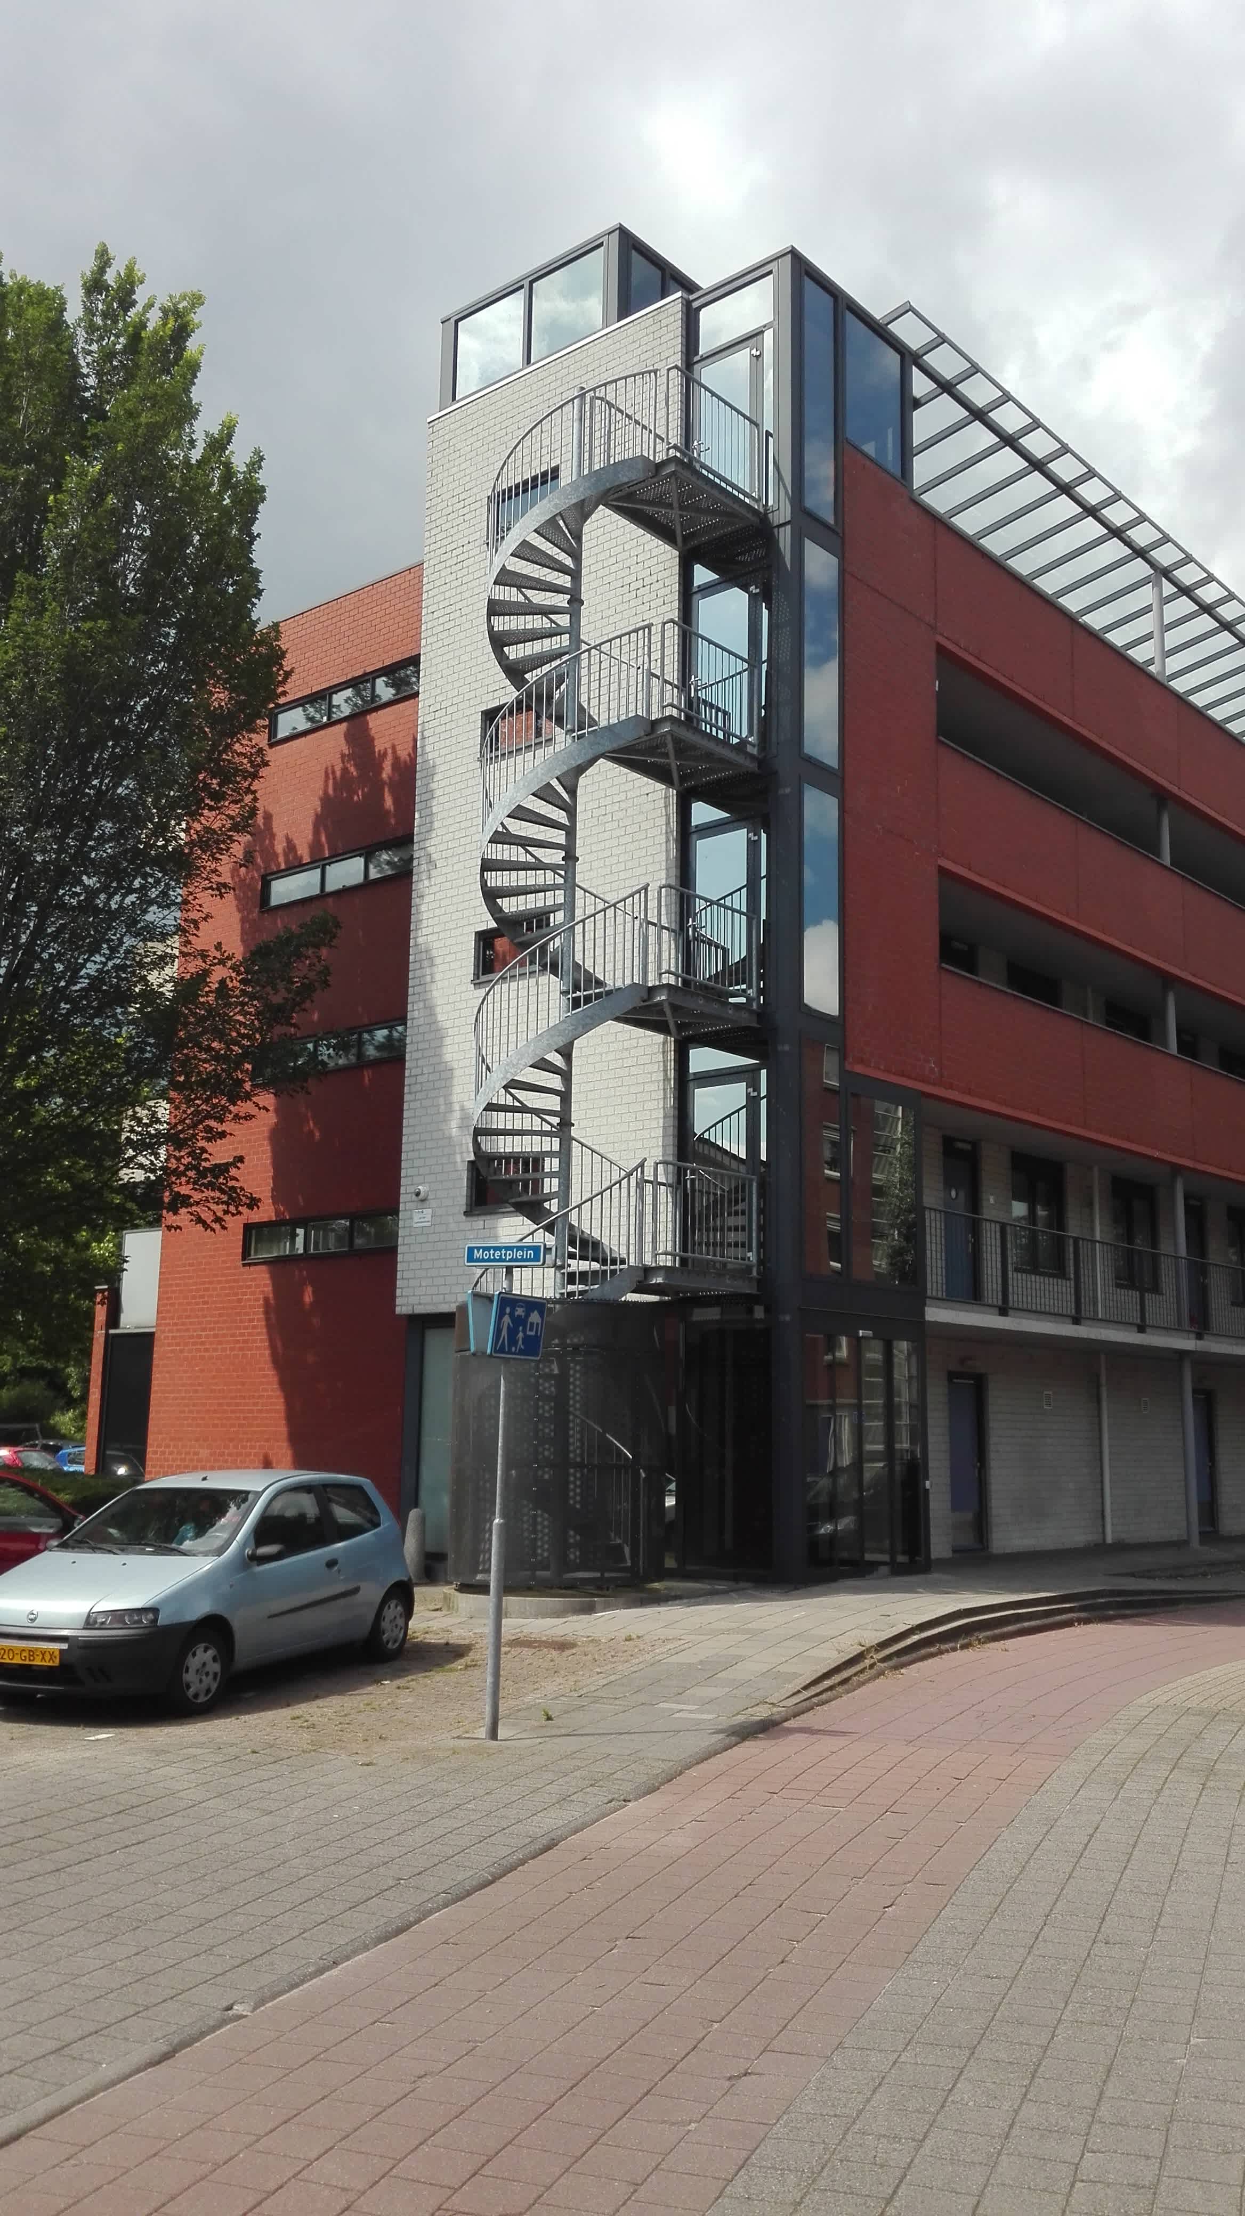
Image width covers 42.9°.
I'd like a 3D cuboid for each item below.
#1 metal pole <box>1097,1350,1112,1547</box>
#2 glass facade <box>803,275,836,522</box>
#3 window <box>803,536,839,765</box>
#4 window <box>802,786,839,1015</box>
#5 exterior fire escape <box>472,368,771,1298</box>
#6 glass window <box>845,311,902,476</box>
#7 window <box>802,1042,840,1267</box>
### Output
[{"bbox_3d":[6.685,4.685,21.954,0.090,2.584,0.090,-9,-15,44],"label":"metal pole"},{"bbox_3d":[2.253,-8.083,18.088,0.100,3.000,0.594,-9,-15,44],"label":"glass facade"},{"bbox_3d":[2.200,-4.988,17.495,0.100,2.534,0.641,-9,-15,44],"label":"window"},{"bbox_3d":[2.131,-2.217,16.942,0.100,2.459,0.621,-9,-15,44],"label":"window"},{"bbox_3d":[-0.092,-2.724,16.562,2.102,9.750,2.702,-8,-15,40],"label":"exterior fire escape"},{"bbox_3d":[3.019,-8.529,18.960,0.100,1.761,1.163,-9,-15,44],"label":"glass window"},{"bbox_3d":[2.070,0.515,16.405,0.100,2.504,0.640,-9,-15,44],"label":"window"}]

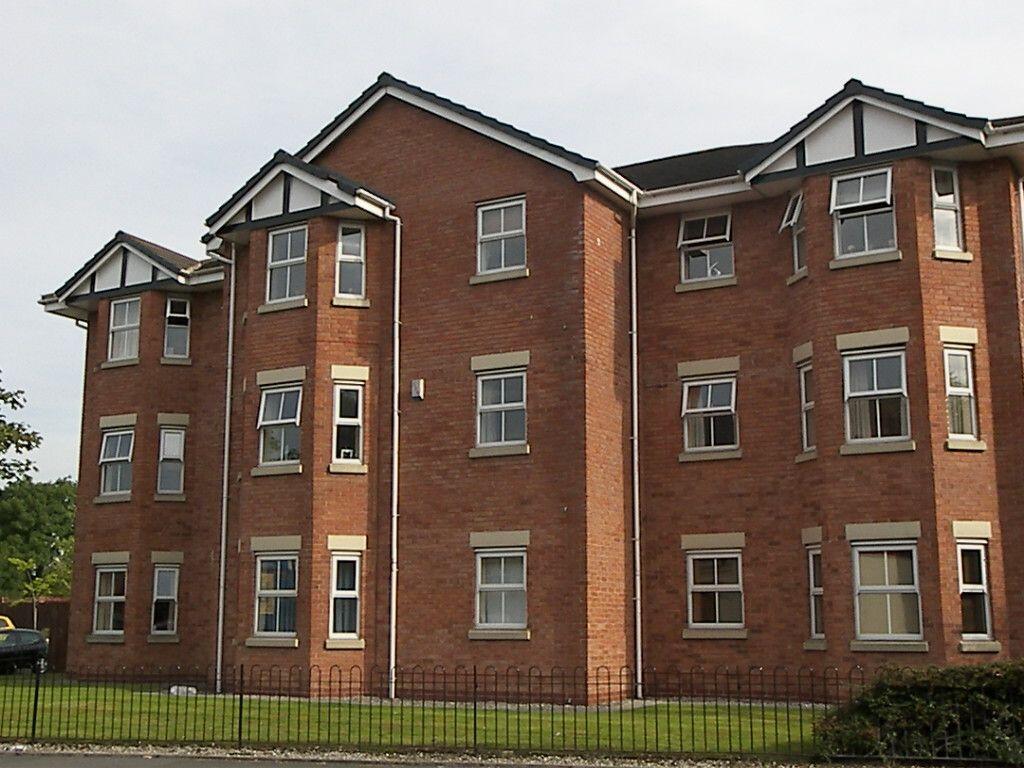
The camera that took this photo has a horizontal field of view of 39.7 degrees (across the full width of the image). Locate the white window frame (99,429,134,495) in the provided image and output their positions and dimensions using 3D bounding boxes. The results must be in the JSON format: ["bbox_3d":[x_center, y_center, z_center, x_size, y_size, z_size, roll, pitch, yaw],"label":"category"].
[{"bbox_3d":[-7.772,1.520,27.939,0.910,1.300,0.150,-6,-12,34],"label":"white window frame"}]

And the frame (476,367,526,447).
[{"bbox_3d":[-0.139,0.377,21.567,0.880,1.180,0.080,-6,-11,30],"label":"frame"}]

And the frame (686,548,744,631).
[{"bbox_3d":[3.094,3.113,21.503,0.885,1.165,0.070,-6,-12,29],"label":"frame"}]

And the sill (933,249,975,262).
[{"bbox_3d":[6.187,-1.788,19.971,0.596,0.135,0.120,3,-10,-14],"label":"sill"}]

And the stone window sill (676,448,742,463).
[{"bbox_3d":[3.070,1.114,21.809,1.020,0.135,0.150,-6,-12,29],"label":"stone window sill"}]

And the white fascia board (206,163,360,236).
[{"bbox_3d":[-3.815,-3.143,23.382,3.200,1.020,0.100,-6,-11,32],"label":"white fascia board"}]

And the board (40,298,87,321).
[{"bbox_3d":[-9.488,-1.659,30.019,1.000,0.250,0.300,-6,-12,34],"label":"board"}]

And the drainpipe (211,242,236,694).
[{"bbox_3d":[-4.884,1.314,23.851,0.220,7.600,0.160,-6,-12,29],"label":"drainpipe"}]

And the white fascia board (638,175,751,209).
[{"bbox_3d":[2.845,-2.982,22.144,1.902,0.210,0.080,-6,-11,30],"label":"white fascia board"}]

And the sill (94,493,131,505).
[{"bbox_3d":[-7.721,2.238,27.612,1.020,0.140,0.120,-6,-11,30],"label":"sill"}]

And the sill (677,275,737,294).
[{"bbox_3d":[3.070,-1.539,22.306,1.020,0.135,0.150,-6,-12,29],"label":"sill"}]

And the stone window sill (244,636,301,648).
[{"bbox_3d":[-3.729,4.061,22.226,0.990,0.135,0.150,-6,-12,29],"label":"stone window sill"}]

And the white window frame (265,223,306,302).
[{"bbox_3d":[-3.653,-1.966,23.394,0.835,1.225,0.070,-6,-12,29],"label":"white window frame"}]

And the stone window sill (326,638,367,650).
[{"bbox_3d":[-2.576,4.020,21.970,0.608,0.130,0.150,2,-10,-13],"label":"stone window sill"}]

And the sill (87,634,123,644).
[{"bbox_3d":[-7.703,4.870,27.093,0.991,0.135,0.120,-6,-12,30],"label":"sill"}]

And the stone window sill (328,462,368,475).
[{"bbox_3d":[-2.573,1.343,22.372,0.610,0.140,0.120,3,-10,-14],"label":"stone window sill"}]

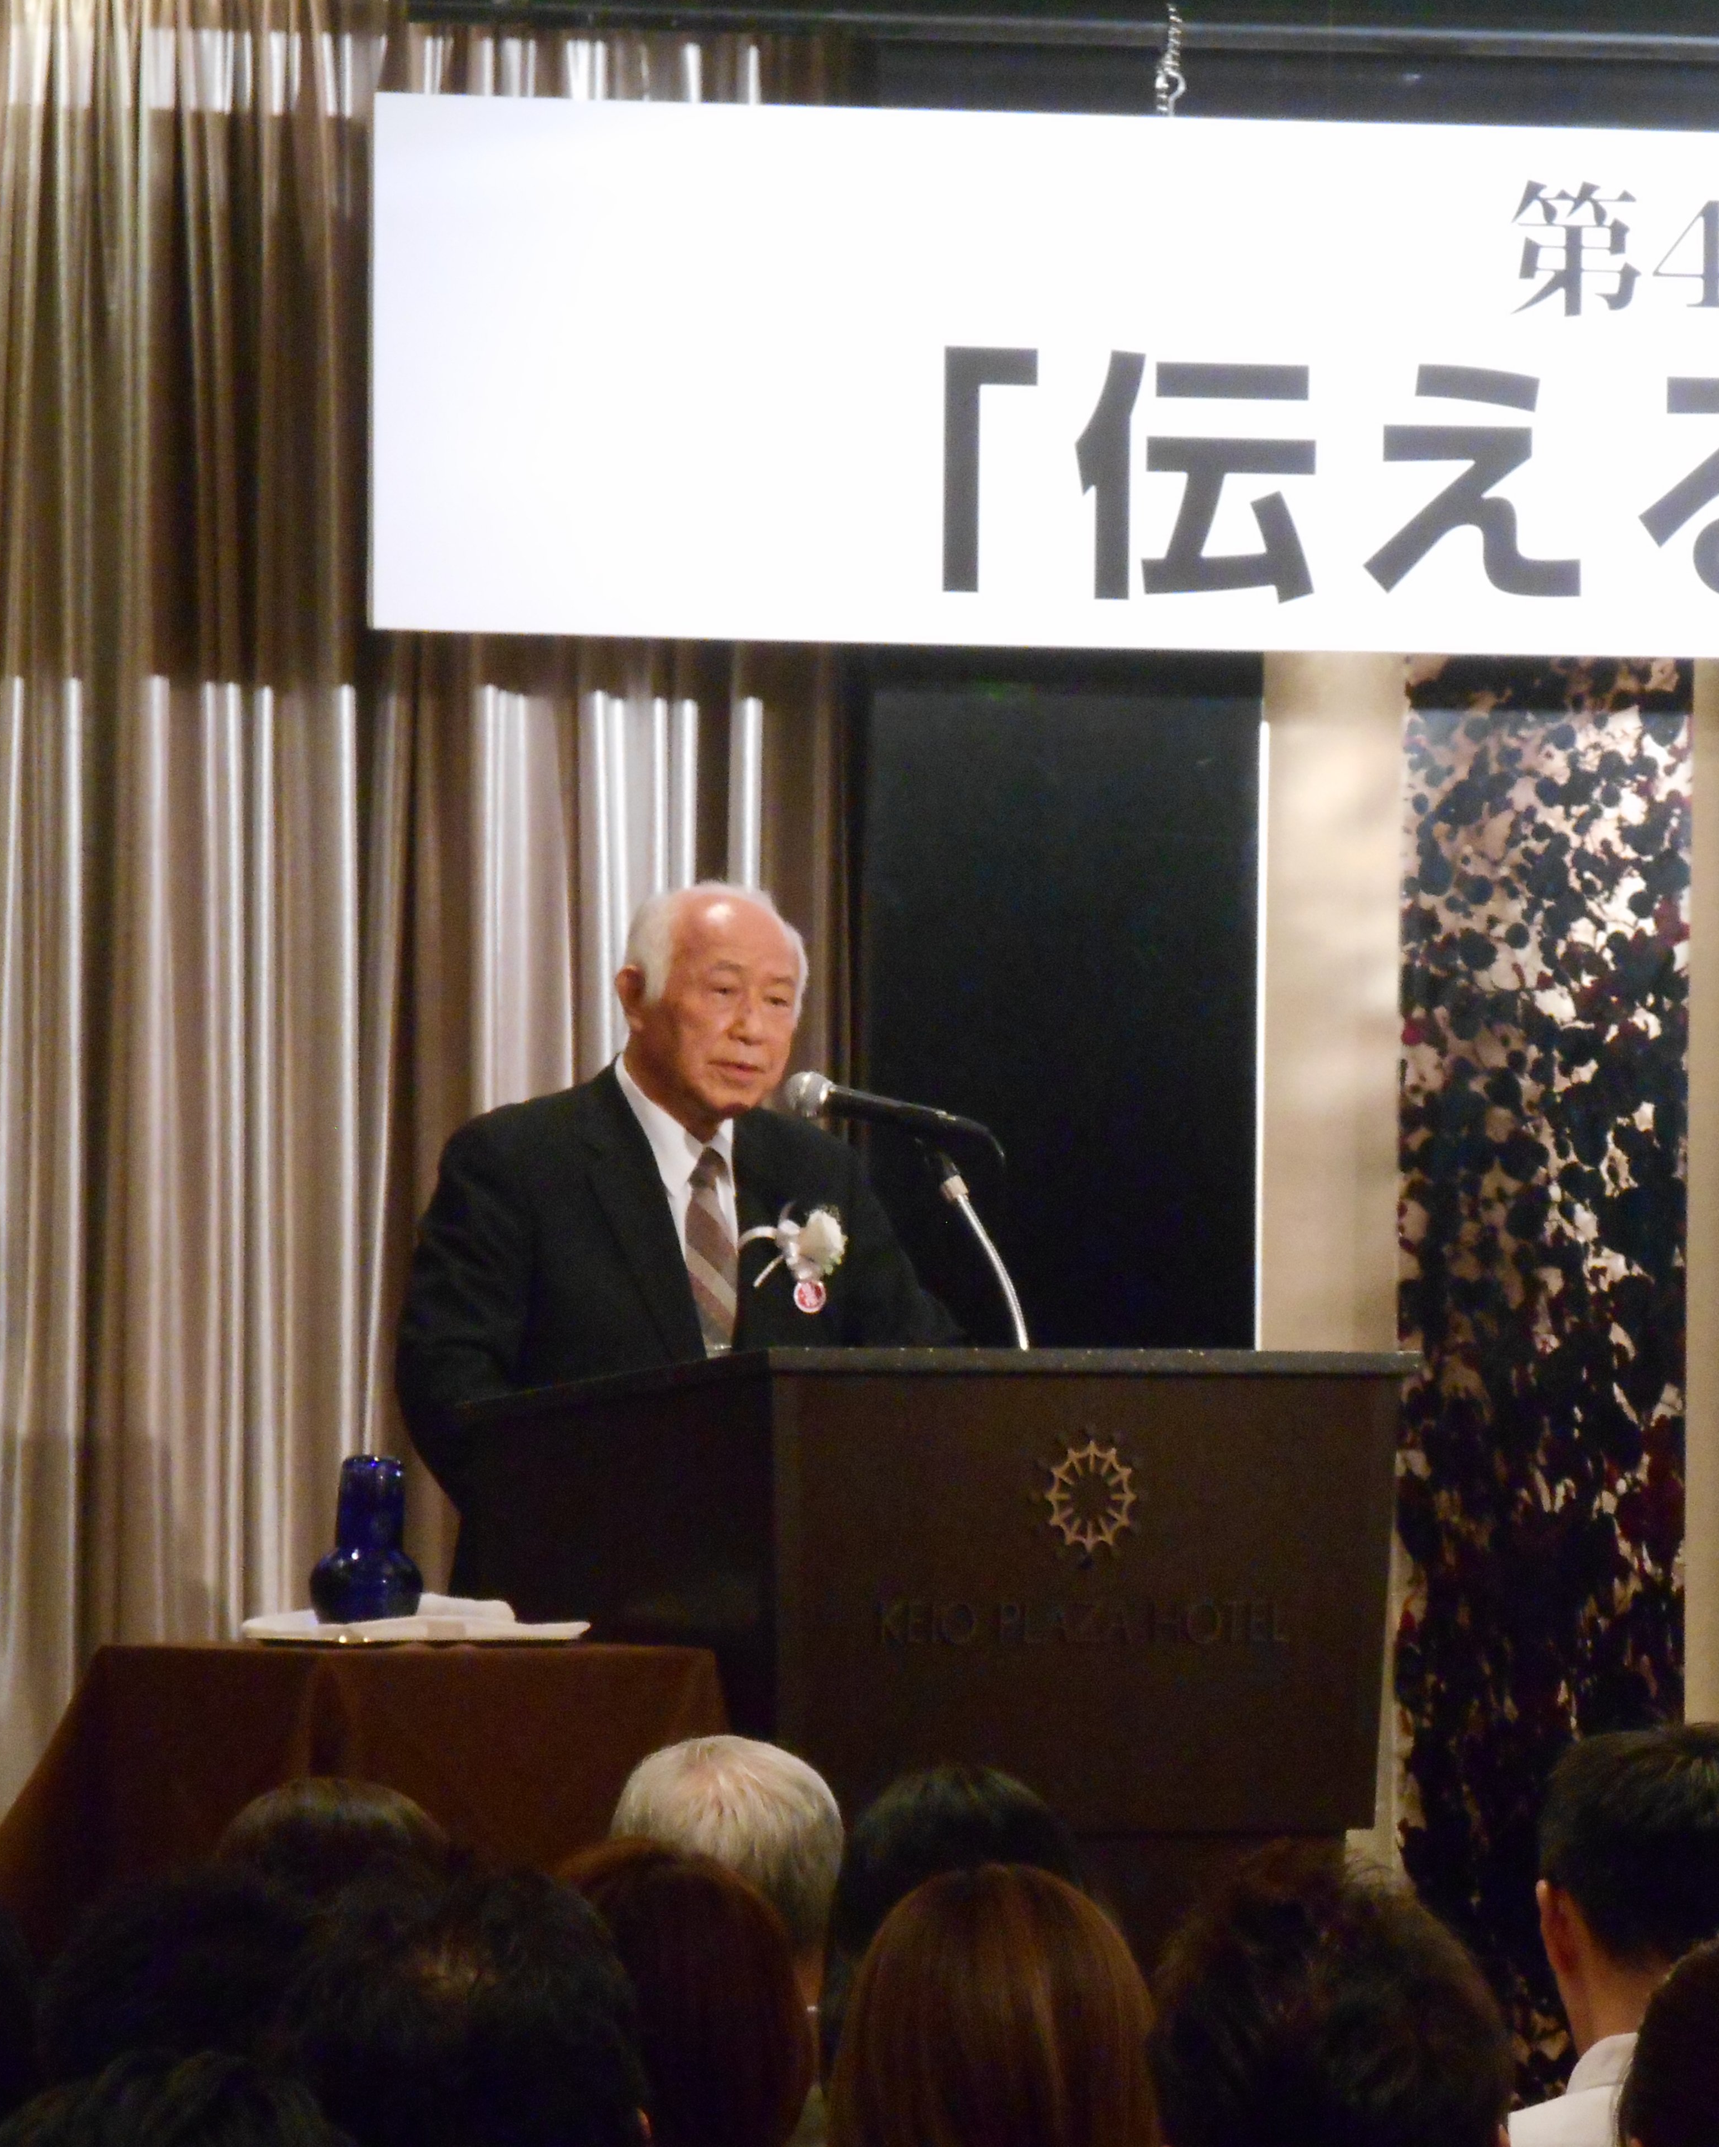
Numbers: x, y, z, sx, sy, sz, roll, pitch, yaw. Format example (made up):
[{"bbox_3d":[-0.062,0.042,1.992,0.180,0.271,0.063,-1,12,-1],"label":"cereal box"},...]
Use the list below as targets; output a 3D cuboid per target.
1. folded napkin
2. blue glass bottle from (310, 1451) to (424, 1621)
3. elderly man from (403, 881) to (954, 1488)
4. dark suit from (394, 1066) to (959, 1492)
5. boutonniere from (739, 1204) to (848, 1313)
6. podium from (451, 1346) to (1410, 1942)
[{"bbox_3d":[-0.437,0.538,14.750,0.275,0.045,0.200,2,-2,-34],"label":"folded napkin"},{"bbox_3d":[-0.483,0.456,14.750,0.109,0.165,0.109,0,-2,0],"label":"blue glass bottle"},{"bbox_3d":[-0.198,0.606,15.573,0.540,1.610,0.420,2,-2,-30],"label":"elderly man"},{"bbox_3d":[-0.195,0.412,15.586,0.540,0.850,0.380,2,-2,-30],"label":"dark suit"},{"bbox_3d":[-0.068,0.191,15.480,0.105,0.112,0.050,2,-2,-30],"label":"boutonniere"},{"bbox_3d":[0.076,0.831,15.181,0.810,1.100,0.530,2,-2,-34],"label":"podium"}]

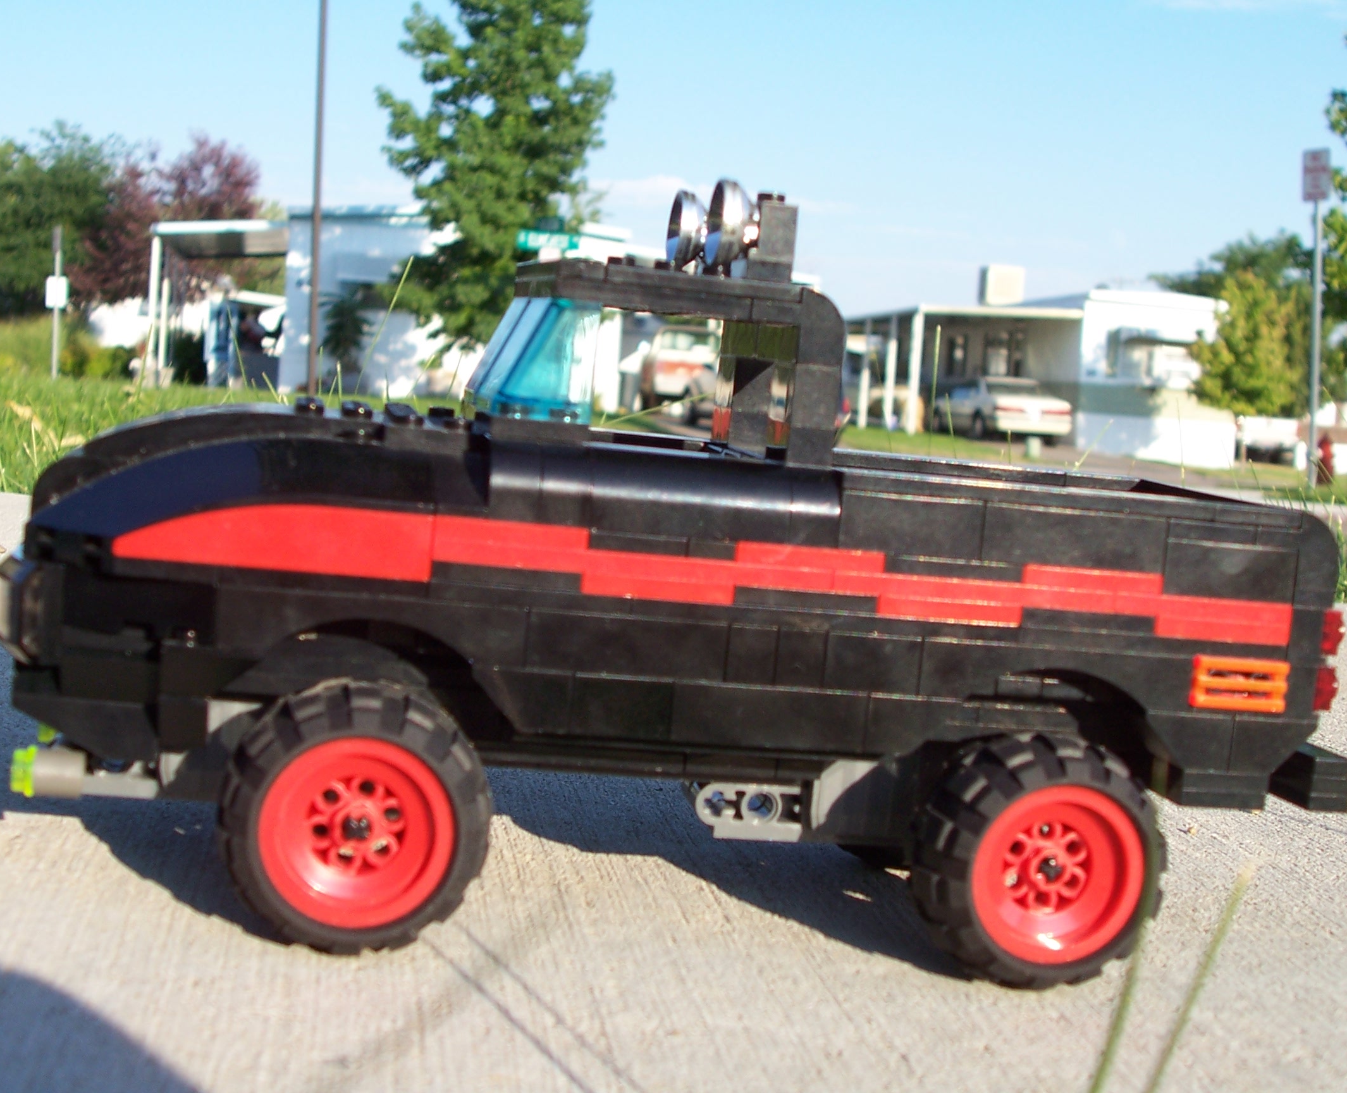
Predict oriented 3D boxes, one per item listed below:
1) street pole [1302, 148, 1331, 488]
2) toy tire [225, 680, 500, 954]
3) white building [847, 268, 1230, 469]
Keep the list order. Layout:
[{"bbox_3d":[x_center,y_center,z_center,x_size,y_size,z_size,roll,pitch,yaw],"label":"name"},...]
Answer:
[{"bbox_3d":[5.796,-2.055,19.000,0.060,3.050,0.305,-1,6,-37],"label":"street pole"},{"bbox_3d":[-0.051,0.043,0.338,0.042,0.042,0.024,5,6,-12],"label":"toy tire"},{"bbox_3d":[8.685,-4.452,52.975,7.200,3.700,12.000,3,5,-2],"label":"white building"}]

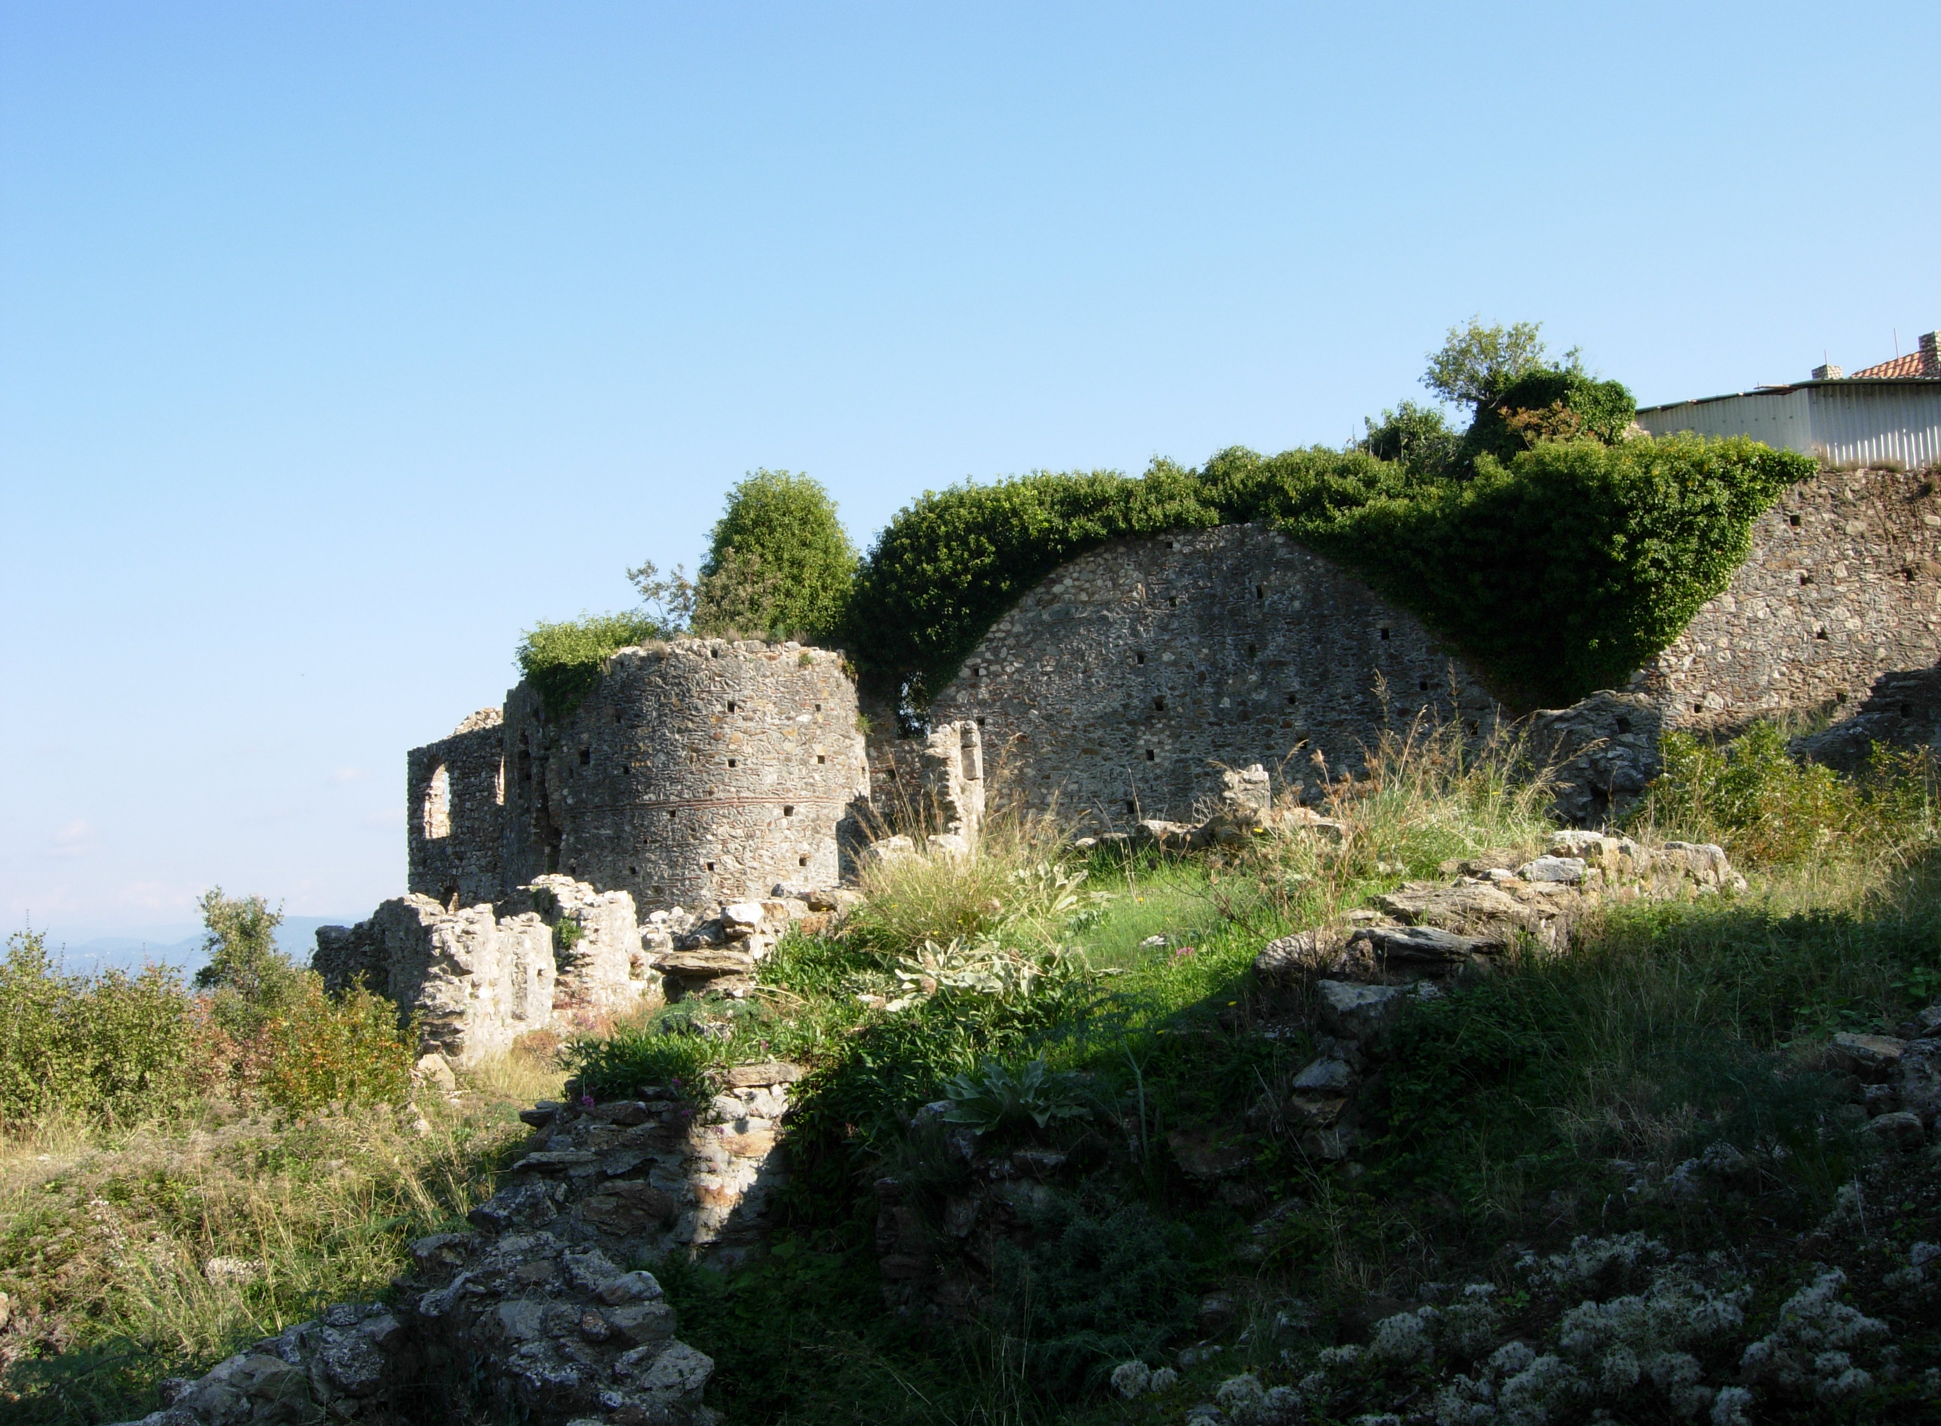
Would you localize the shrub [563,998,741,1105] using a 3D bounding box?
[{"bbox_3d":[-1.578,1.679,10.000,0.879,0.473,0.747,0,-6,0],"label":"shrub"}]

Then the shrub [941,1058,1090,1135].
[{"bbox_3d":[0.195,1.672,8.800,0.648,0.303,0.615,0,-6,0],"label":"shrub"}]

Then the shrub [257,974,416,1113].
[{"bbox_3d":[-6.594,3.439,21.000,1.656,1.436,1.574,0,-6,0],"label":"shrub"}]

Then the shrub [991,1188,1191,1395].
[{"bbox_3d":[0.454,2.149,7.500,0.766,0.649,0.690,0,-6,0],"label":"shrub"}]

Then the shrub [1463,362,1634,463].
[{"bbox_3d":[12.021,-6.200,42.000,3.755,2.082,3.004,0,-6,0],"label":"shrub"}]

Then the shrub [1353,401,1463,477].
[{"bbox_3d":[9.118,-5.742,42.000,2.177,1.609,1.959,0,-6,0],"label":"shrub"}]

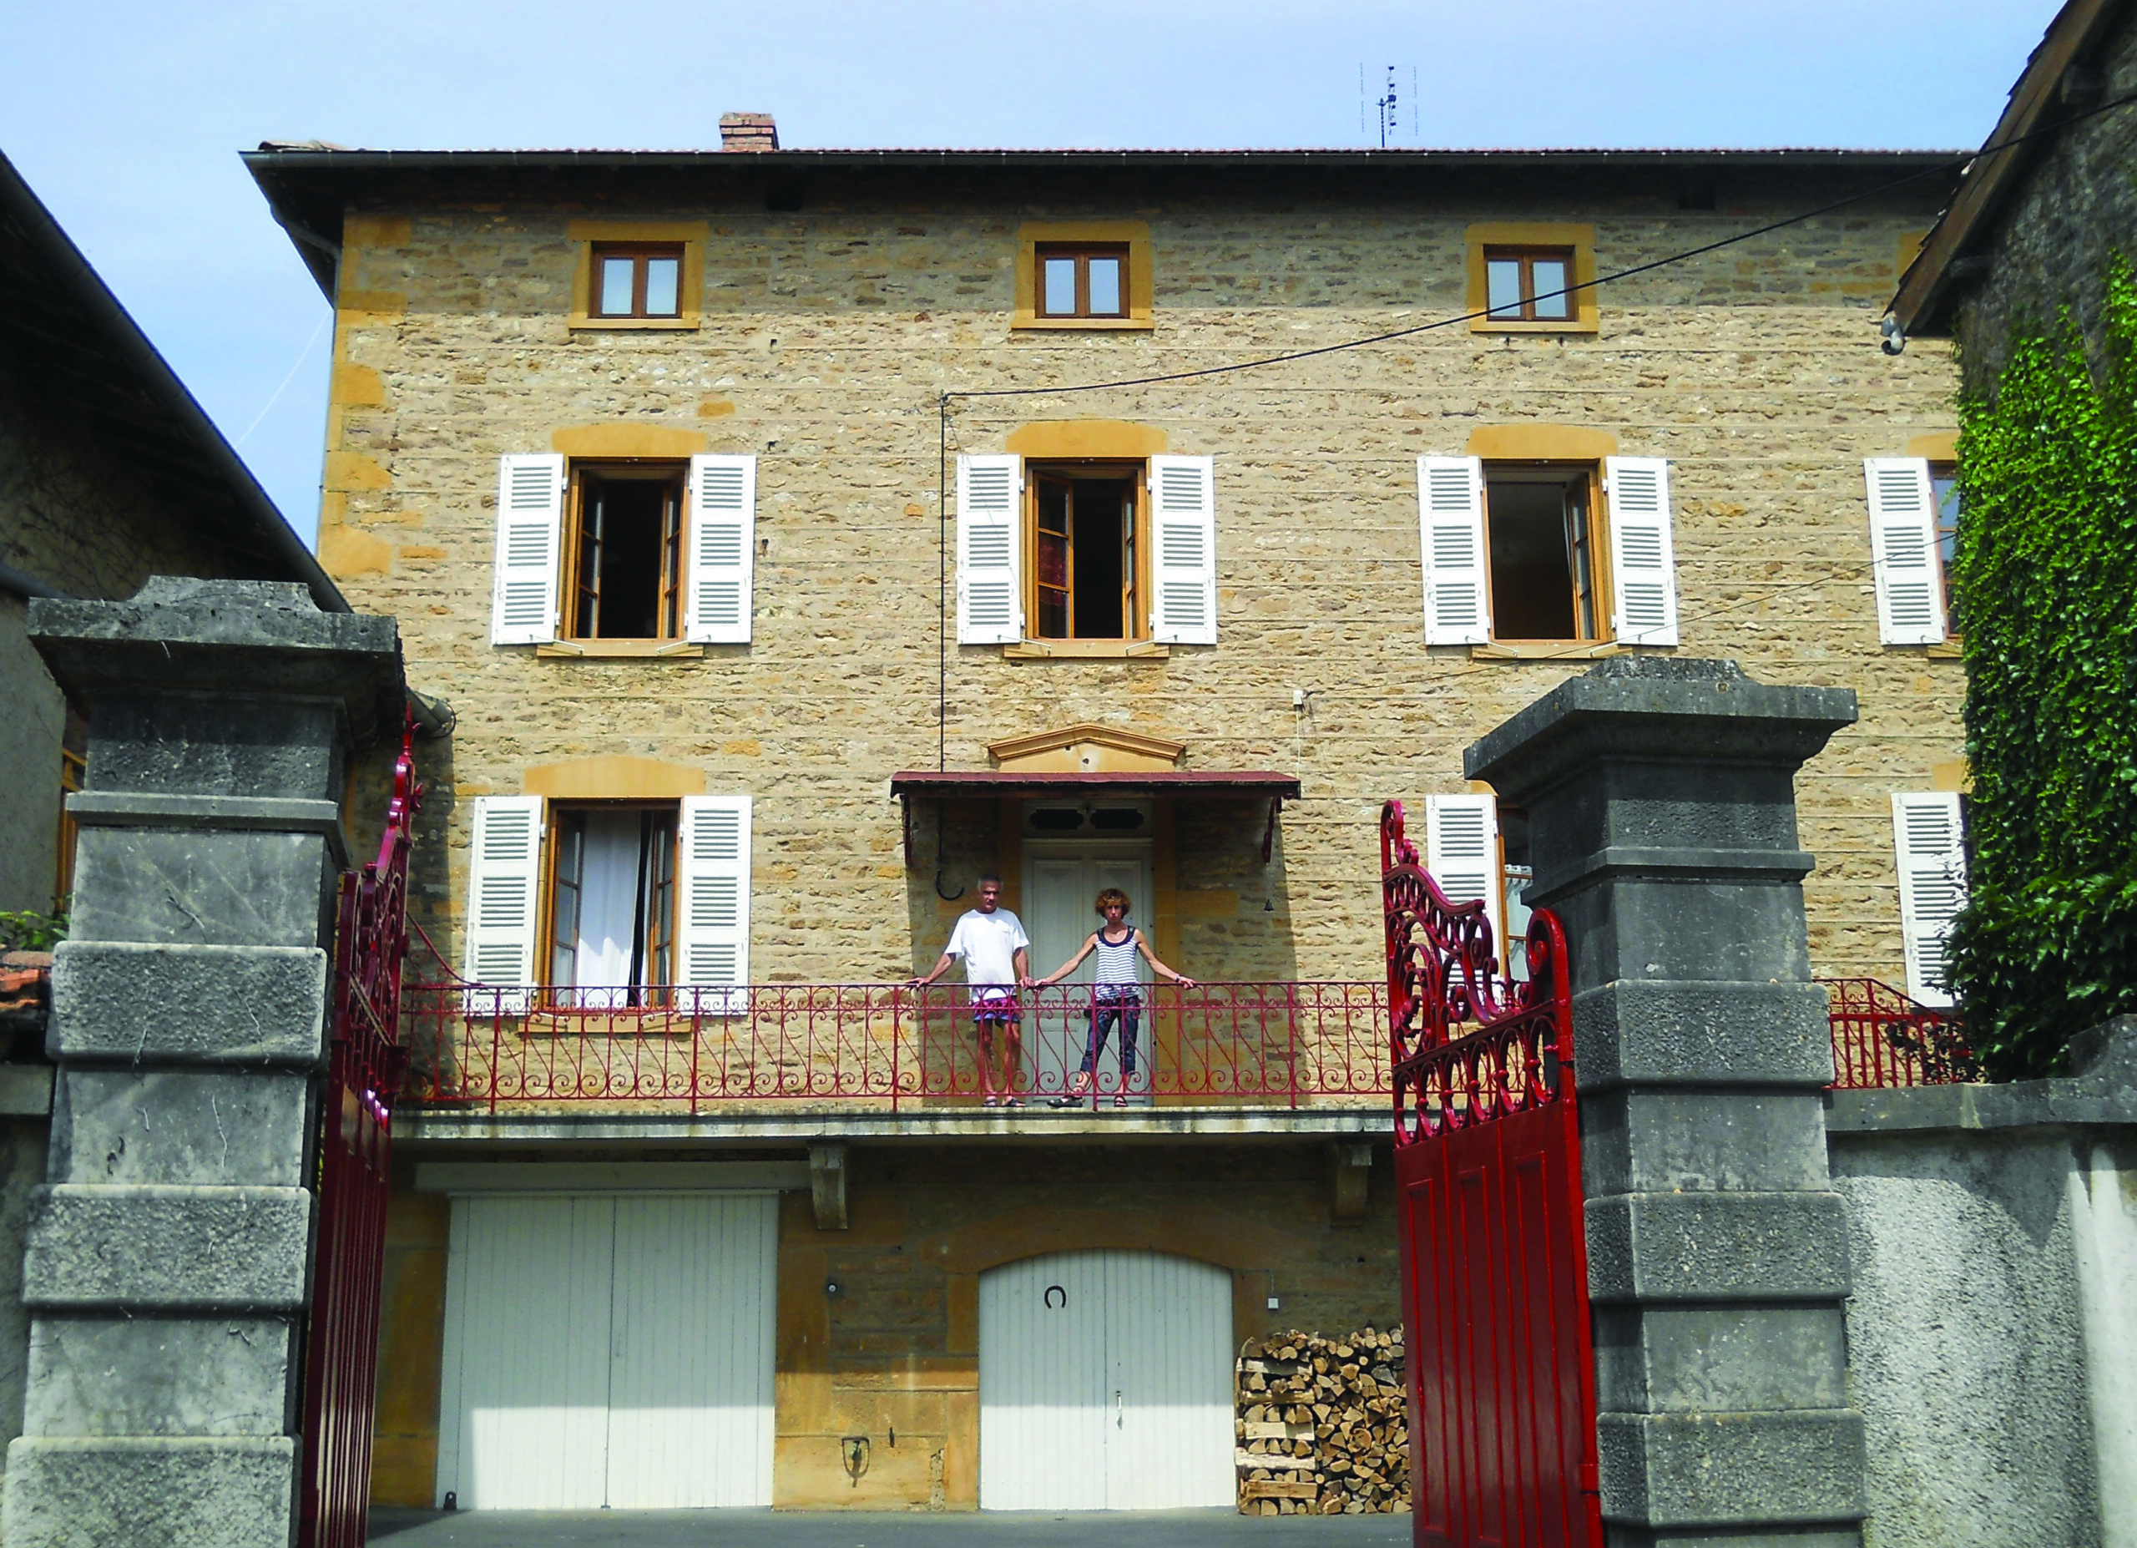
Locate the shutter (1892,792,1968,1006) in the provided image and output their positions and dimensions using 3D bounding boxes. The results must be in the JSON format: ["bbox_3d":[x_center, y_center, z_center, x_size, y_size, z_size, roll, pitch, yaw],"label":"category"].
[{"bbox_3d":[6.913,1.000,20.212,0.552,1.756,0.050,0,-14,-2],"label":"shutter"}]

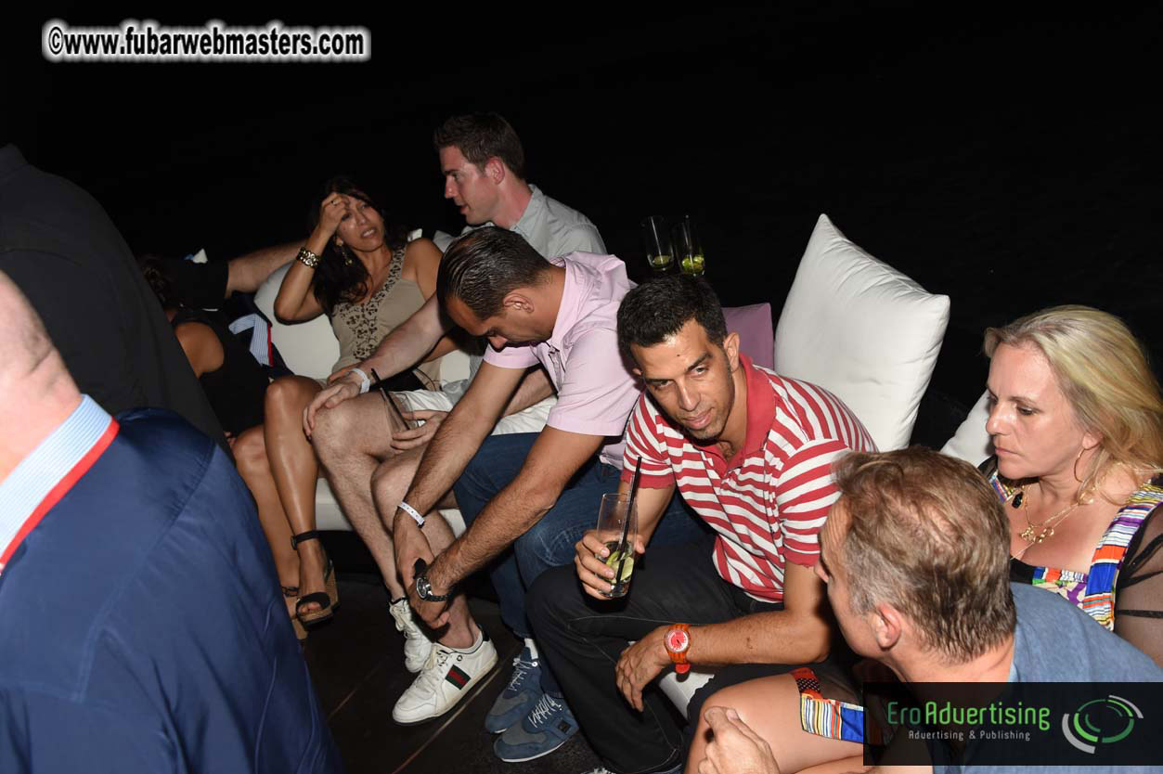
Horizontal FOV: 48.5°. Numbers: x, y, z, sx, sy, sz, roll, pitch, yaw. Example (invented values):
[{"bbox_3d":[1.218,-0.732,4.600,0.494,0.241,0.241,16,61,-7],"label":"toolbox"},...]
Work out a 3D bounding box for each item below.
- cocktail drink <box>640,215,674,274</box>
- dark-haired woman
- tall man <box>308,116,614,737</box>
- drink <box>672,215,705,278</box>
[{"bbox_3d":[0.193,-0.354,3.240,0.066,0.130,0.066,-13,20,0],"label":"cocktail drink"},{"bbox_3d":[-0.638,0.043,3.440,0.560,1.090,0.800,1,24,33],"label":"dark-haired woman"},{"bbox_3d":[-0.329,0.045,3.030,0.680,1.260,0.800,7,28,43],"label":"tall man"},{"bbox_3d":[0.264,-0.338,3.170,0.066,0.132,0.066,-13,20,0],"label":"drink"}]

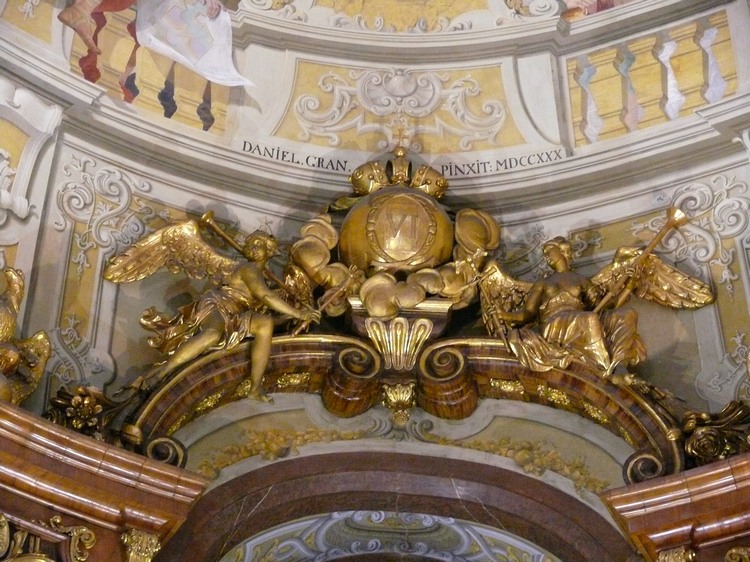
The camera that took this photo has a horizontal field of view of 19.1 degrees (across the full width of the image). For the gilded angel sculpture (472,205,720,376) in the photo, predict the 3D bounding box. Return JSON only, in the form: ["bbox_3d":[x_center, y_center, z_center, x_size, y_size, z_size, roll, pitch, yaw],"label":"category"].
[{"bbox_3d":[1.680,0.102,16.916,1.780,1.650,0.850,-1,-44,2],"label":"gilded angel sculpture"}]

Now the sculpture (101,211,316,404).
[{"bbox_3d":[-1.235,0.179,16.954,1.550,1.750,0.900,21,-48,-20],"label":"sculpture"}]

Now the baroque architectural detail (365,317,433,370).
[{"bbox_3d":[0.175,0.465,16.593,0.510,0.440,0.200,2,-44,-1],"label":"baroque architectural detail"}]

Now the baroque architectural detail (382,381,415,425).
[{"bbox_3d":[0.173,0.905,16.474,0.270,0.360,0.160,2,-44,-1],"label":"baroque architectural detail"}]

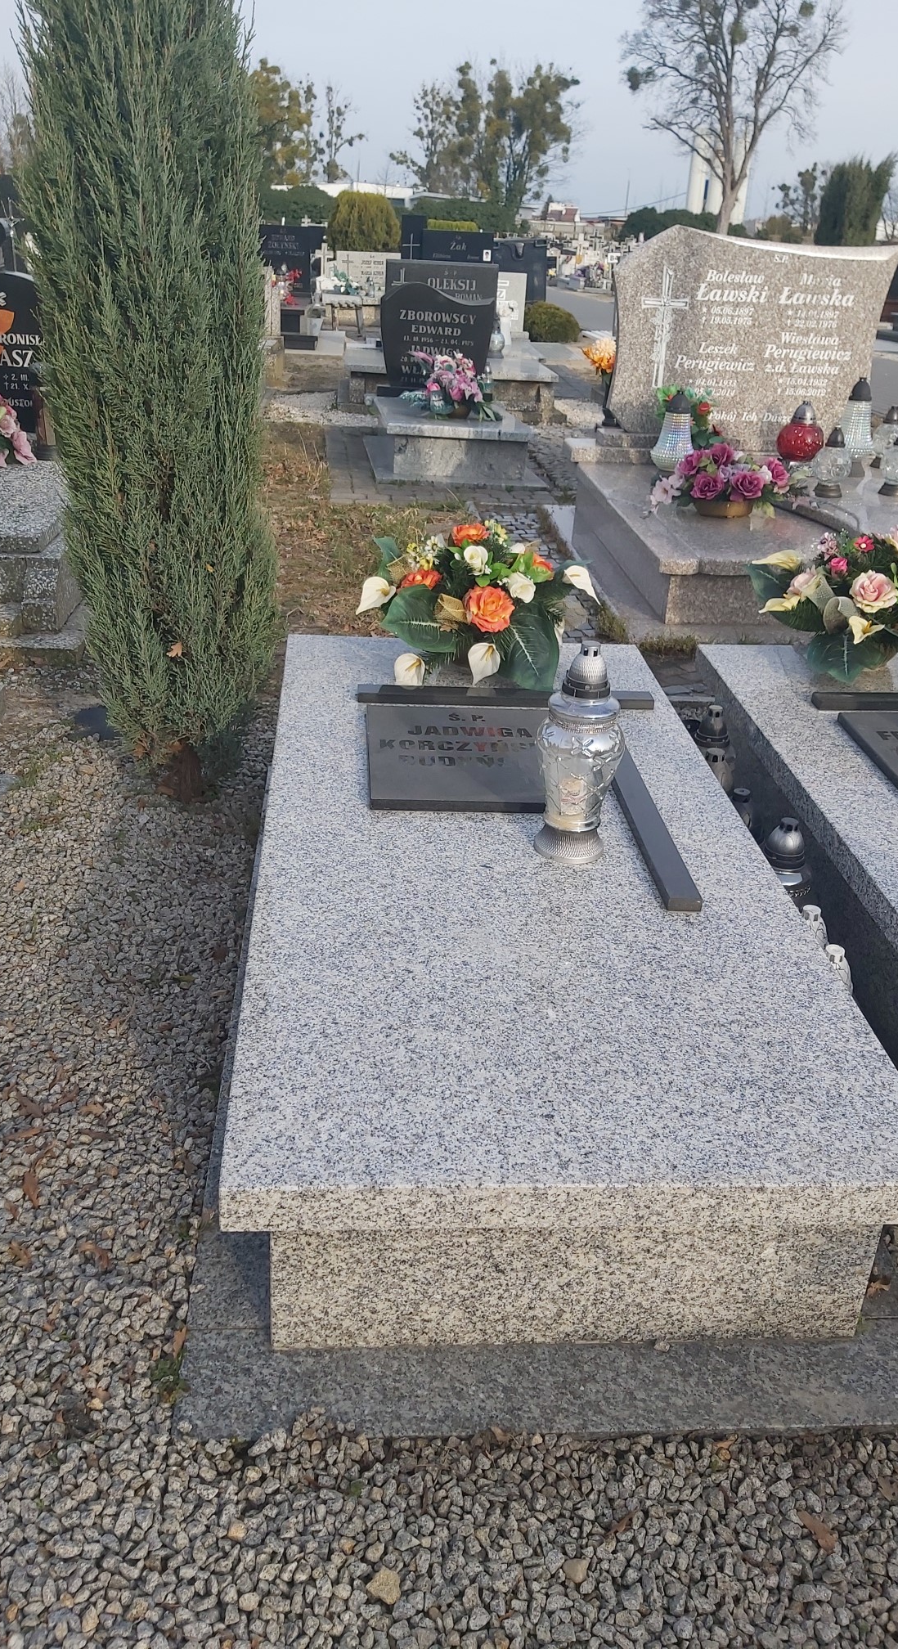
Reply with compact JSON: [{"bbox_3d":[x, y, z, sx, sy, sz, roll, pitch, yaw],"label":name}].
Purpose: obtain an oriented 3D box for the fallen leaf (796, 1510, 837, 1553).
[{"bbox_3d":[0.405,0.778,1.362,0.024,0.013,0.048,-10,30,-25],"label":"fallen leaf"}]

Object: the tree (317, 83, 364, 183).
[{"bbox_3d":[-10.057,-61.592,114.127,4.274,11.601,4.274,1,26,-6],"label":"tree"}]

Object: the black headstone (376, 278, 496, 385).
[{"bbox_3d":[-0.068,-2.724,6.900,0.630,0.570,0.080,0,27,-6],"label":"black headstone"}]

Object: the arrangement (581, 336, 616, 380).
[{"bbox_3d":[0.703,-2.133,5.657,0.198,0.203,0.189,0,27,-5],"label":"arrangement"}]

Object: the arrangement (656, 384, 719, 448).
[{"bbox_3d":[1.104,-1.865,5.720,0.290,0.340,0.220,0,27,-6],"label":"arrangement"}]

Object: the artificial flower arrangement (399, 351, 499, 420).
[{"bbox_3d":[0.010,-2.248,6.330,0.490,0.330,0.340,0,27,-6],"label":"artificial flower arrangement"}]

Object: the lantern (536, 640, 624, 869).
[{"bbox_3d":[0.222,-0.122,2.130,0.148,0.371,0.148,0,27,-5],"label":"lantern"}]

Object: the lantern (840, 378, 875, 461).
[{"bbox_3d":[1.889,-1.843,5.630,0.180,0.342,0.180,0,27,-5],"label":"lantern"}]

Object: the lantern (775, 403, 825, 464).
[{"bbox_3d":[1.610,-1.793,5.680,0.210,0.274,0.210,0,27,-6],"label":"lantern"}]

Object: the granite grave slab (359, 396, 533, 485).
[{"bbox_3d":[-0.001,-2.055,6.603,0.828,0.257,1.170,0,27,-5],"label":"granite grave slab"}]

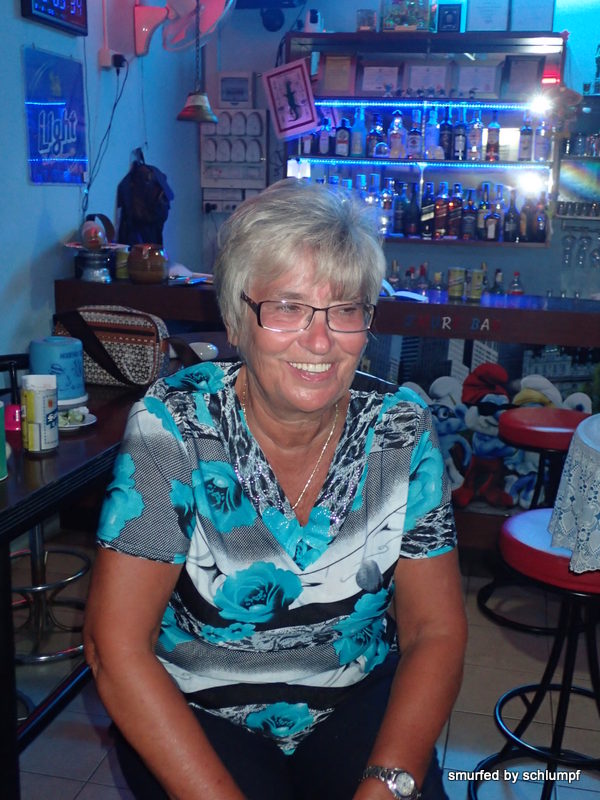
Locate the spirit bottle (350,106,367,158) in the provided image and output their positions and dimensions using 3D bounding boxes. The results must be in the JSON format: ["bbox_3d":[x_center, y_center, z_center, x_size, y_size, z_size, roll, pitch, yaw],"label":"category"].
[{"bbox_3d":[0.314,-1.441,4.966,0.082,0.280,0.082,4,13,12],"label":"spirit bottle"}]

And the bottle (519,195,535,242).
[{"bbox_3d":[1.232,-0.982,5.012,0.080,0.253,0.080,3,13,9],"label":"bottle"}]

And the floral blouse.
[{"bbox_3d":[-0.027,0.190,1.180,0.450,0.480,0.290,-2,21,-12],"label":"floral blouse"}]

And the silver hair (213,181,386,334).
[{"bbox_3d":[-0.001,-0.165,1.070,0.190,0.190,0.215,-3,14,-20],"label":"silver hair"}]

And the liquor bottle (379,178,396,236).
[{"bbox_3d":[0.509,-1.119,5.359,0.076,0.321,0.076,3,15,10],"label":"liquor bottle"}]

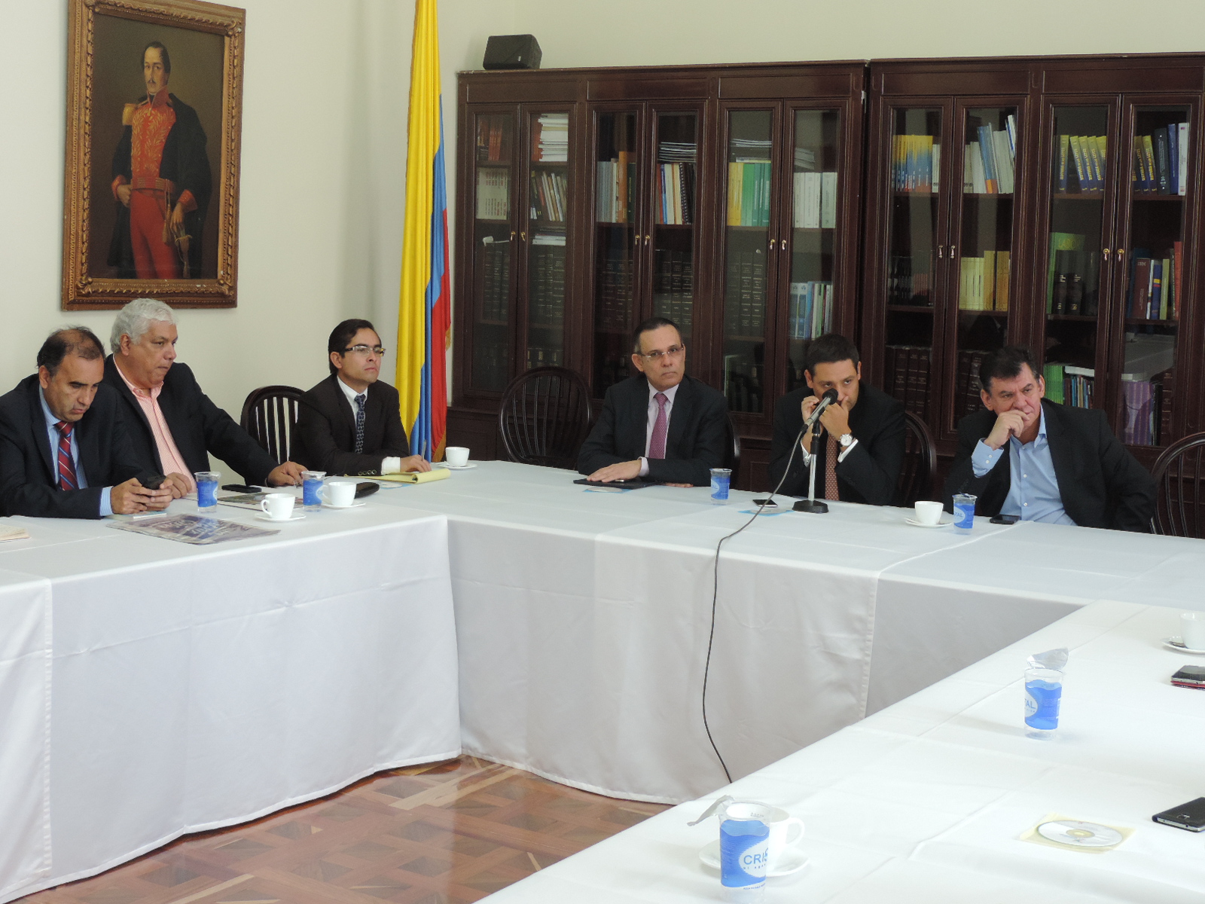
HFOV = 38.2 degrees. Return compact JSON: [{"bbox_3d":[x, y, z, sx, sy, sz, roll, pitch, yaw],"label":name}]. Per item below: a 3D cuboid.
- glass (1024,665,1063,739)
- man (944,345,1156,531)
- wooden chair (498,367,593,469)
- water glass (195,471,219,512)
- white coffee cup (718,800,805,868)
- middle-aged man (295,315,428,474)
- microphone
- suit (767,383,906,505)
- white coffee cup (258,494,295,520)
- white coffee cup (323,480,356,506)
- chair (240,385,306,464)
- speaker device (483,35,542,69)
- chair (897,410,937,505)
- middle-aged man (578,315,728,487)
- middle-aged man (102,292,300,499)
[{"bbox_3d":[0.775,0.444,3.059,0.072,0.113,0.072,2,6,0],"label":"glass"},{"bbox_3d":[1.459,0.336,5.638,0.660,1.334,0.750,5,7,24],"label":"man"},{"bbox_3d":[-0.390,0.166,7.812,0.480,1.045,0.540,6,7,30],"label":"wooden chair"},{"bbox_3d":[-1.216,0.127,5.359,0.071,0.117,0.071,2,7,0],"label":"water glass"},{"bbox_3d":[0.223,0.529,2.386,0.112,0.068,0.089,3,7,11],"label":"white coffee cup"},{"bbox_3d":[-0.900,0.164,6.567,0.750,1.320,0.520,7,8,37],"label":"middle-aged man"},{"bbox_3d":[0.718,-0.138,5.720,0.050,0.050,0.215,7,40,35],"label":"microphone"},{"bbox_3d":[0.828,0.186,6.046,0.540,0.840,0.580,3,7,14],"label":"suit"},{"bbox_3d":[-0.968,0.161,5.177,0.110,0.068,0.087,0,7,-14],"label":"white coffee cup"},{"bbox_3d":[-0.834,0.135,5.513,0.111,0.068,0.089,1,7,-9],"label":"white coffee cup"},{"bbox_3d":[-1.029,0.299,6.436,0.540,1.045,0.480,6,8,32],"label":"chair"},{"bbox_3d":[-0.448,-1.979,8.620,0.270,0.185,0.200,5,7,27],"label":"speaker device"},{"bbox_3d":[0.916,0.383,6.283,0.450,1.060,0.520,5,7,27],"label":"chair"},{"bbox_3d":[0.201,0.202,6.326,0.560,1.366,0.750,4,7,16],"label":"middle-aged man"},{"bbox_3d":[-1.345,0.201,5.754,0.780,1.370,0.640,6,8,32],"label":"middle-aged man"}]

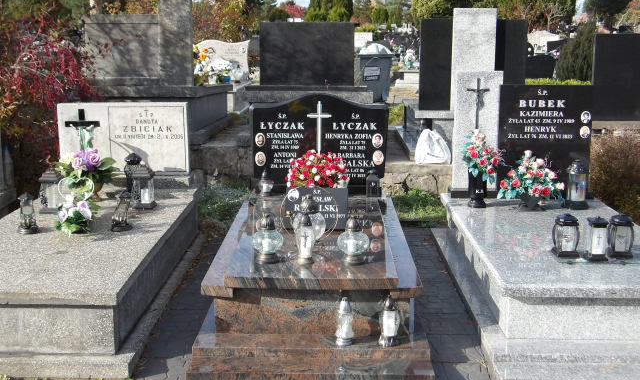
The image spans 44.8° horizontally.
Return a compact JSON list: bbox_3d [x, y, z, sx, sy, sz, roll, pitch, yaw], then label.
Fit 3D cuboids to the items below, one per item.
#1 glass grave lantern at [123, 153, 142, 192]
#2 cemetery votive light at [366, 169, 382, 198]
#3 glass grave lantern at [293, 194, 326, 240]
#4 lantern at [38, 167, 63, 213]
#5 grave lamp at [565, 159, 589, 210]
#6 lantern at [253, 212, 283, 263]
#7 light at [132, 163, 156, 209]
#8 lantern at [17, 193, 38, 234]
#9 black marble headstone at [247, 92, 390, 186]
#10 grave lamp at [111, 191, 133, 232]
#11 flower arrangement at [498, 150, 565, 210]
[{"bbox_3d":[-1.378,-0.115,5.674,0.130,0.310,0.130,0,12,1],"label":"glass grave lantern"},{"bbox_3d":[0.358,-0.049,5.126,0.099,0.181,0.099,0,11,1],"label":"cemetery votive light"},{"bbox_3d":[-0.056,0.149,4.263,0.185,0.255,0.125,0,12,1],"label":"glass grave lantern"},{"bbox_3d":[-1.790,-0.001,5.165,0.140,0.295,0.140,-8,14,-34],"label":"lantern"},{"bbox_3d":[1.661,-0.036,4.958,0.148,0.305,0.148,0,11,1],"label":"grave lamp"},{"bbox_3d":[-0.247,0.220,3.651,0.146,0.231,0.146,0,11,1],"label":"lantern"},{"bbox_3d":[-1.212,-0.032,5.386,0.150,0.300,0.150,0,11,1],"label":"light"},{"bbox_3d":[-1.758,0.133,4.658,0.125,0.240,0.125,-3,12,-14],"label":"lantern"},{"bbox_3d":[-0.002,-0.343,5.448,0.950,0.660,0.100,0,11,1],"label":"black marble headstone"},{"bbox_3d":[-1.128,0.116,4.390,0.118,0.219,0.118,5,11,0],"label":"grave lamp"},{"bbox_3d":[1.413,-0.069,5.149,0.440,0.380,0.340,0,12,1],"label":"flower arrangement"}]

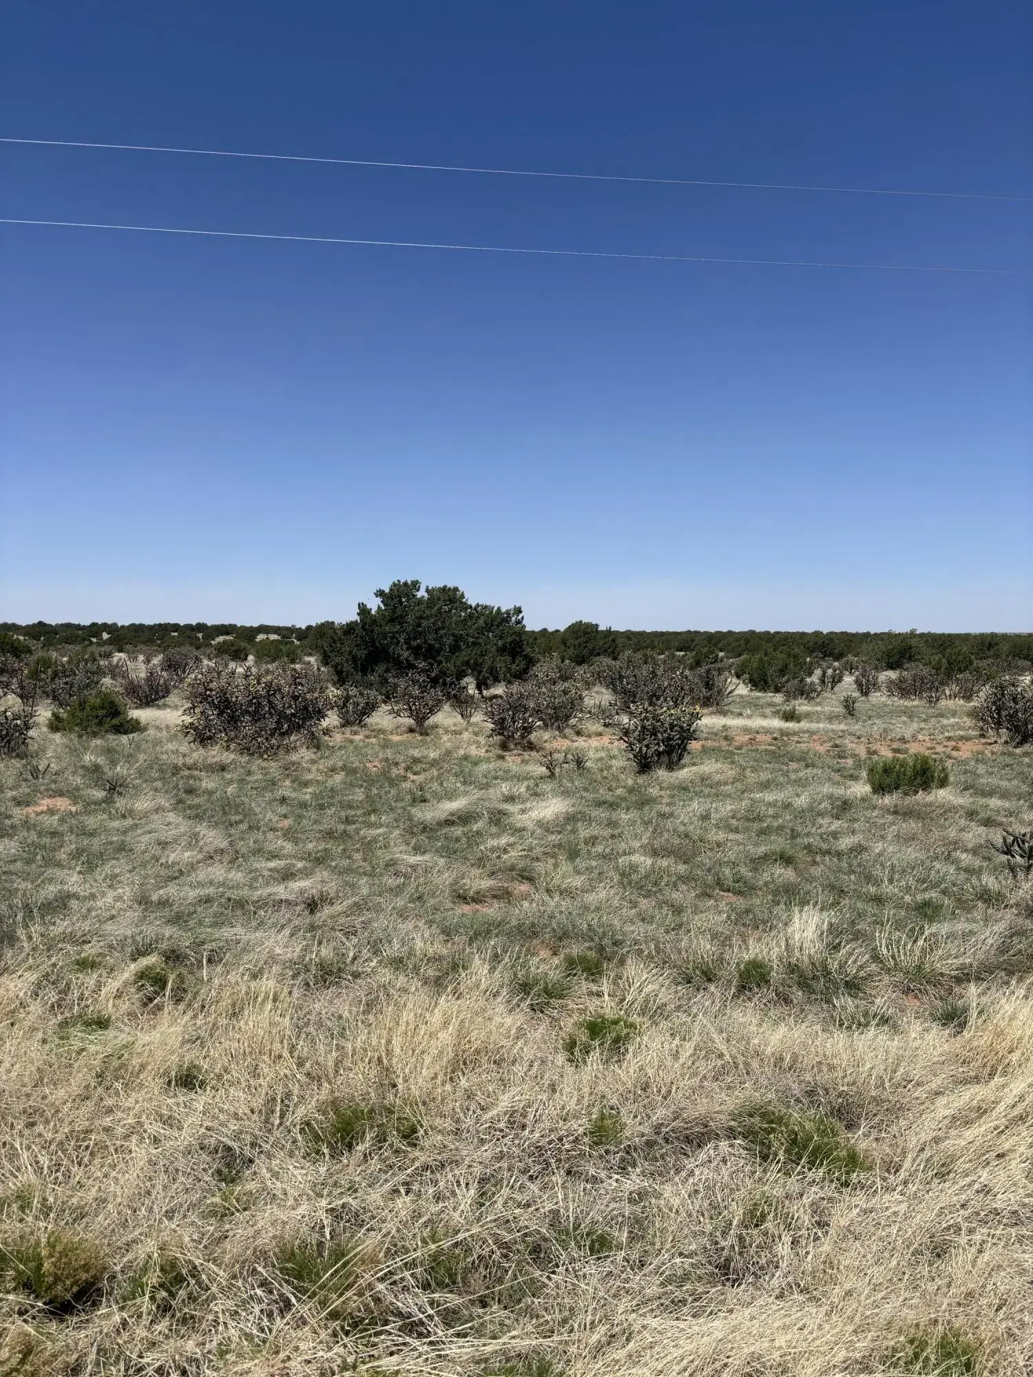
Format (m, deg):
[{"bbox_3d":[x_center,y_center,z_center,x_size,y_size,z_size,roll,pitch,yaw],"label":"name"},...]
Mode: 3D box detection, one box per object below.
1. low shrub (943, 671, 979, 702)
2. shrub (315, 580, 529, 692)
[{"bbox_3d":[11.569,-0.029,26.878,0.870,0.810,0.780,1,3,23],"label":"low shrub"},{"bbox_3d":[-2.993,-1.747,32.891,6.997,3.436,6.158,0,3,-5],"label":"shrub"}]

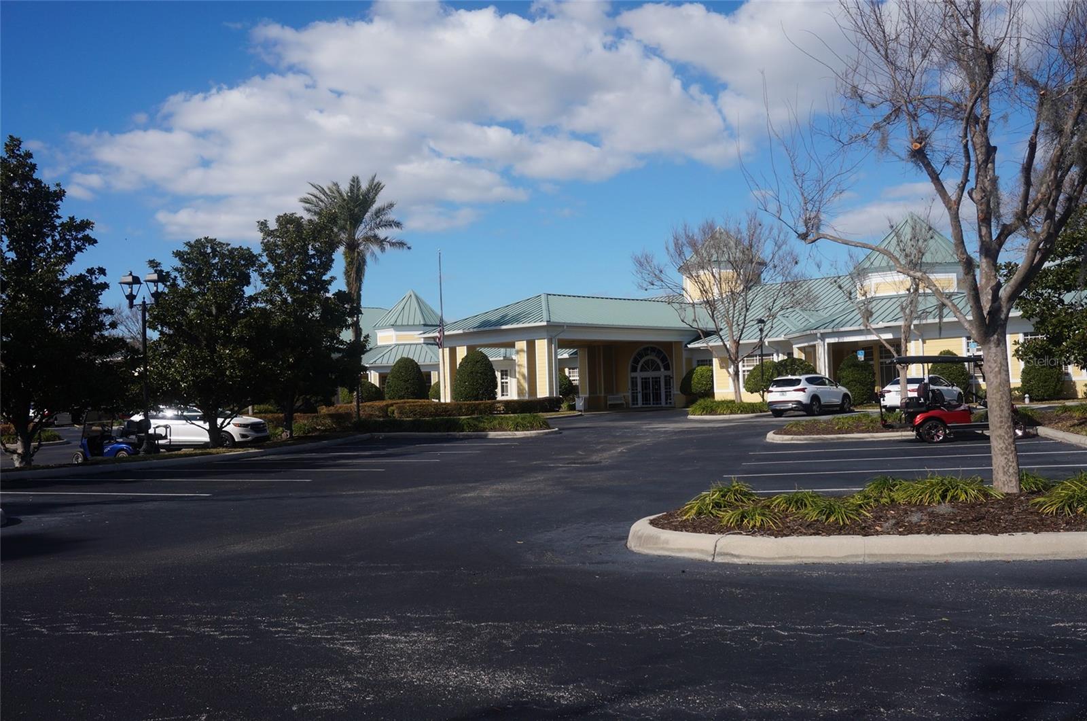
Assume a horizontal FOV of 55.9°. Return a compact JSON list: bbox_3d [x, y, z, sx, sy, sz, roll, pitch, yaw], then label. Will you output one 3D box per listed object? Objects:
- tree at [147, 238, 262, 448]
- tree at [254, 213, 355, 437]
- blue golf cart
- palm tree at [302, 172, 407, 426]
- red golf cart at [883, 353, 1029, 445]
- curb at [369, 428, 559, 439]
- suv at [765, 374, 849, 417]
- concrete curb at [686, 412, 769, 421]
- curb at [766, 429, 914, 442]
[{"bbox_3d":[-10.578,-0.530,32.000,3.600,6.520,3.600,-2,-2,0],"label":"tree"},{"bbox_3d":[-8.189,-1.214,35.300,3.500,7.640,3.500,-2,-2,0],"label":"tree"},{"bbox_3d":[-15.111,2.646,35.659,2.500,1.800,1.200,-2,-2,11],"label":"blue golf cart"},{"bbox_3d":[-9.300,-3.128,50.000,5.200,11.930,5.200,-2,-2,0],"label":"palm tree"},{"bbox_3d":[9.209,0.873,23.264,3.000,1.910,1.220,-2,-2,14],"label":"red golf cart"},{"bbox_3d":[-2.759,2.607,36.800,7.000,0.160,0.900,-3,-2,22],"label":"curb"},{"bbox_3d":[11.600,1.520,44.400,1.900,1.700,4.760,-4,-3,42],"label":"suv"},{"bbox_3d":[8.034,2.443,45.000,3.900,0.160,1.100,-1,-2,-15],"label":"concrete curb"},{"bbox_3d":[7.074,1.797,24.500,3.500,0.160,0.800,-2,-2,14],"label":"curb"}]

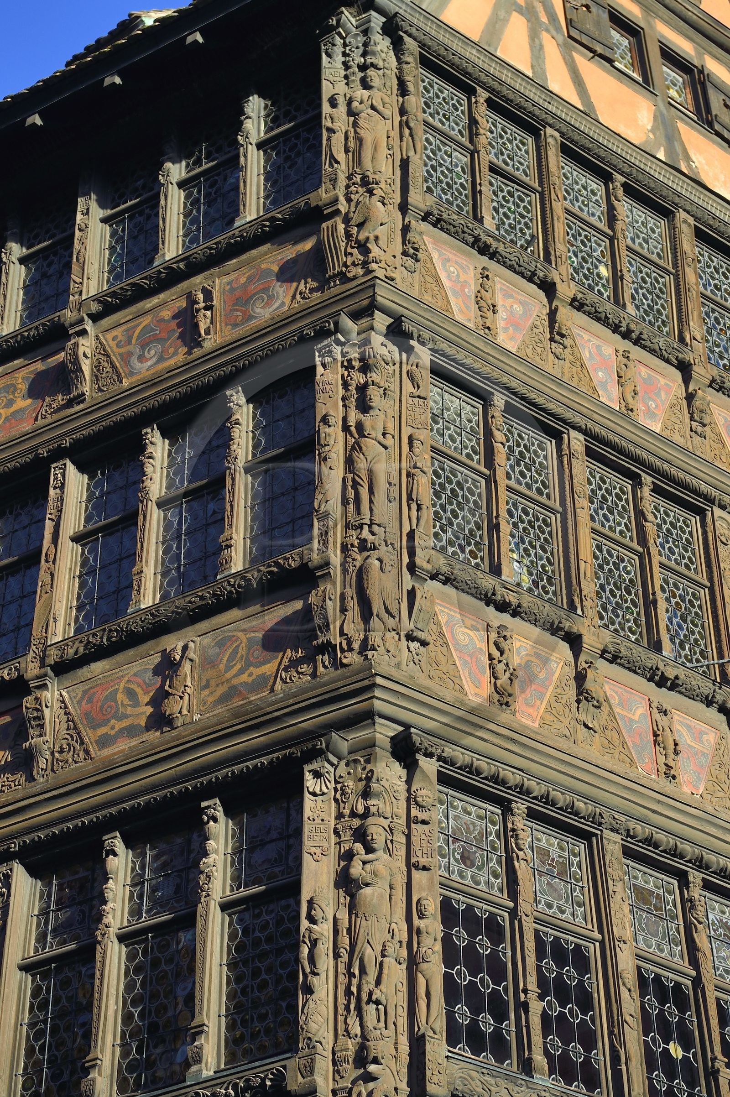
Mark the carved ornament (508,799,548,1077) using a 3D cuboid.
[{"bbox_3d":[0.835,2.106,11.525,0.140,1.580,0.130,25,-44,-30],"label":"carved ornament"}]

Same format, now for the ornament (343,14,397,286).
[{"bbox_3d":[0.044,-2.823,15.036,0.381,2.678,0.240,1,-37,-3],"label":"ornament"}]

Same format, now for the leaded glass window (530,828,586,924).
[{"bbox_3d":[1.076,1.854,12.123,0.490,0.550,0.080,25,-44,-30],"label":"leaded glass window"}]

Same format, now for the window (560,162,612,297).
[{"bbox_3d":[1.628,-2.391,15.852,0.500,1.260,0.080,25,-44,-30],"label":"window"}]

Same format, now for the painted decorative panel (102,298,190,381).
[{"bbox_3d":[-1.595,-1.458,15.226,0.815,0.622,0.040,-21,-41,25],"label":"painted decorative panel"}]

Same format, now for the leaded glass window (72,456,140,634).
[{"bbox_3d":[-1.716,-0.031,14.360,0.582,1.429,0.080,-21,-41,25],"label":"leaded glass window"}]

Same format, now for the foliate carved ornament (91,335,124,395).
[{"bbox_3d":[-1.853,-1.373,15.330,0.359,0.613,0.070,-21,-41,25],"label":"foliate carved ornament"}]

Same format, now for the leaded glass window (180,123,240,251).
[{"bbox_3d":[-1.092,-2.609,15.312,0.589,1.218,0.080,-21,-41,26],"label":"leaded glass window"}]

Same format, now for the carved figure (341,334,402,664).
[{"bbox_3d":[0.028,-0.293,12.540,0.420,2.380,0.220,1,-36,-3],"label":"carved figure"}]

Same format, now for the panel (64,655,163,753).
[{"bbox_3d":[-1.532,0.988,12.937,0.819,0.574,0.050,-21,-41,26],"label":"panel"}]

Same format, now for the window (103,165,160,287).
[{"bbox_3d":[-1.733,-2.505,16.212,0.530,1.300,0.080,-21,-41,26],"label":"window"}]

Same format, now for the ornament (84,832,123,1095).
[{"bbox_3d":[-1.474,2.396,12.240,0.134,1.673,0.120,-21,-41,25],"label":"ornament"}]

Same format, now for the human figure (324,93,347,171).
[{"bbox_3d":[-0.179,-2.819,14.524,0.183,0.731,0.100,-21,-41,26],"label":"human figure"}]

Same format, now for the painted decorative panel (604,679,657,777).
[{"bbox_3d":[1.616,1.113,13.143,0.412,0.589,0.050,25,-43,-31],"label":"painted decorative panel"}]

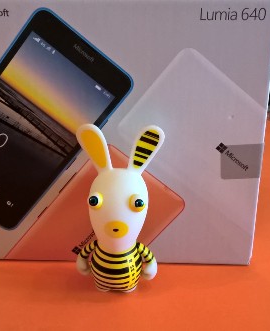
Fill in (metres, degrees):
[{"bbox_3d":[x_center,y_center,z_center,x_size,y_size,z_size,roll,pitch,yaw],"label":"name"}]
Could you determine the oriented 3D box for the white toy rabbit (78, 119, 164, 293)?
[{"bbox_3d":[-0.008,0.022,0.253,0.045,0.092,0.033,3,23,6],"label":"white toy rabbit"}]

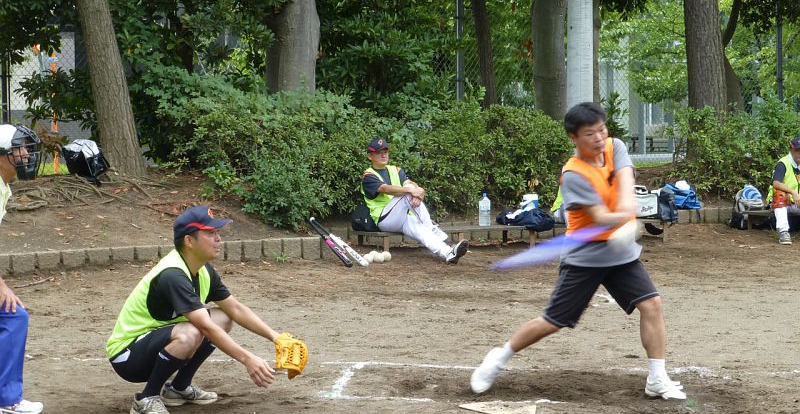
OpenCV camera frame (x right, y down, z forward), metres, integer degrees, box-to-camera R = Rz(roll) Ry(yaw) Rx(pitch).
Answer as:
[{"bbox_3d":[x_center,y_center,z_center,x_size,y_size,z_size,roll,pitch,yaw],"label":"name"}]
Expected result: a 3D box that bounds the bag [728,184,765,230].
[{"bbox_3d":[3.549,-0.005,18.700,0.340,0.450,0.280,-1,4,-10],"label":"bag"}]

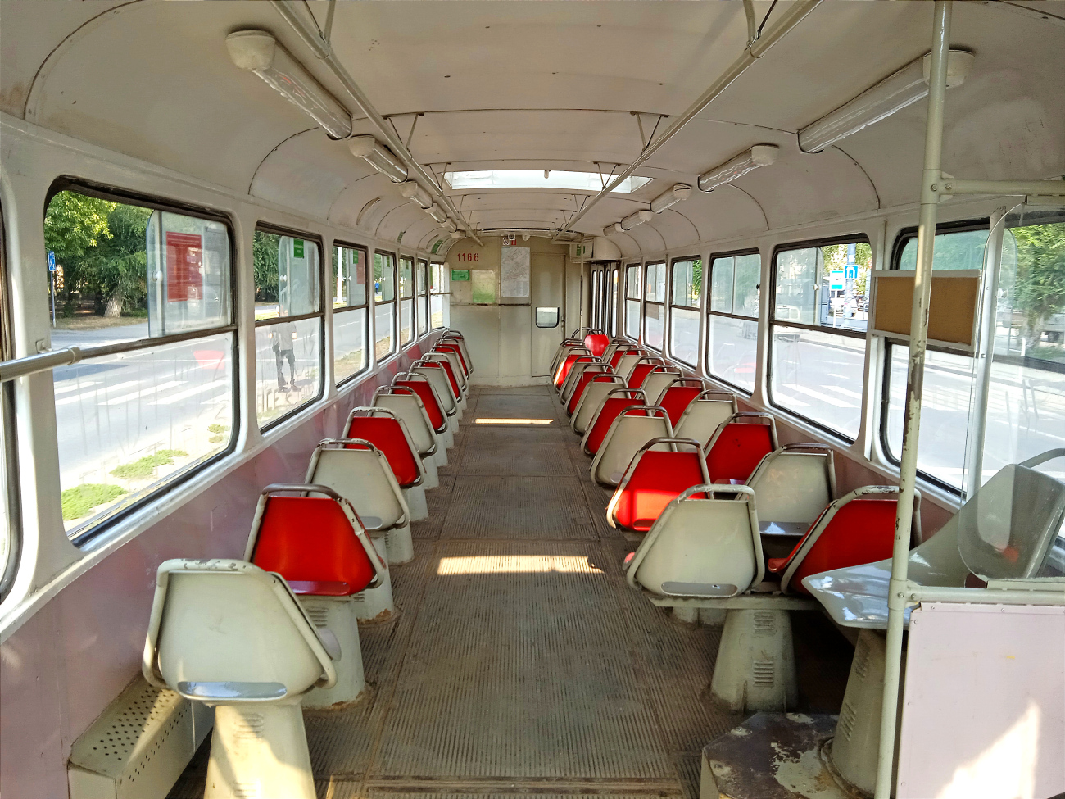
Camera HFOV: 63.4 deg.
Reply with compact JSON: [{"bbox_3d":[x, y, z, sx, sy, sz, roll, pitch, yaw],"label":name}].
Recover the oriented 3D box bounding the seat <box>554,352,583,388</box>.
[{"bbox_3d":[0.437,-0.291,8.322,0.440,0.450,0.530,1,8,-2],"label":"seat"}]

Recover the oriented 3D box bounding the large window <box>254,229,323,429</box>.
[{"bbox_3d":[-1.120,-0.356,3.993,0.055,0.830,1.230,1,8,-2],"label":"large window"}]

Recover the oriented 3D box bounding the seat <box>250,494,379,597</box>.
[{"bbox_3d":[-0.678,0.425,2.697,0.420,0.410,0.520,1,8,-2],"label":"seat"}]

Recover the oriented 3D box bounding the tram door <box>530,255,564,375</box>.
[{"bbox_3d":[0.225,-1.141,11.696,0.514,1.657,0.050,-4,9,-31],"label":"tram door"}]

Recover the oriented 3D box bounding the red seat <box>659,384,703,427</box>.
[{"bbox_3d":[1.035,0.043,5.984,0.440,0.450,0.530,1,8,-2],"label":"red seat"}]

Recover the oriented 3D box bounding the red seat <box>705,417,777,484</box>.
[{"bbox_3d":[1.064,0.254,4.454,0.440,0.450,0.530,1,8,-2],"label":"red seat"}]

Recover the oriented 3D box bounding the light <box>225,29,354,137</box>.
[{"bbox_3d":[-0.684,-0.893,2.567,0.110,0.083,1.140,-11,8,0],"label":"light"}]

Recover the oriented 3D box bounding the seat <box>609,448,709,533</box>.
[{"bbox_3d":[0.558,0.377,3.956,0.440,0.400,0.460,1,8,-1],"label":"seat"}]

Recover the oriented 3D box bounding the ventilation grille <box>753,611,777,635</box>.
[{"bbox_3d":[0.858,0.825,3.190,0.078,0.085,0.015,1,1,-1],"label":"ventilation grille"}]

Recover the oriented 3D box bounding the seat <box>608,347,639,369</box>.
[{"bbox_3d":[0.970,-0.378,9.463,0.440,0.400,0.460,1,8,-1],"label":"seat"}]

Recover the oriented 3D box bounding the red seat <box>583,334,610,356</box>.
[{"bbox_3d":[0.823,-0.632,11.288,0.440,0.400,0.460,1,8,-1],"label":"red seat"}]

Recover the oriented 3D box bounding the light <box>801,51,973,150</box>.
[{"bbox_3d":[1.018,-0.885,2.660,0.125,0.090,1.120,1,8,1],"label":"light"}]

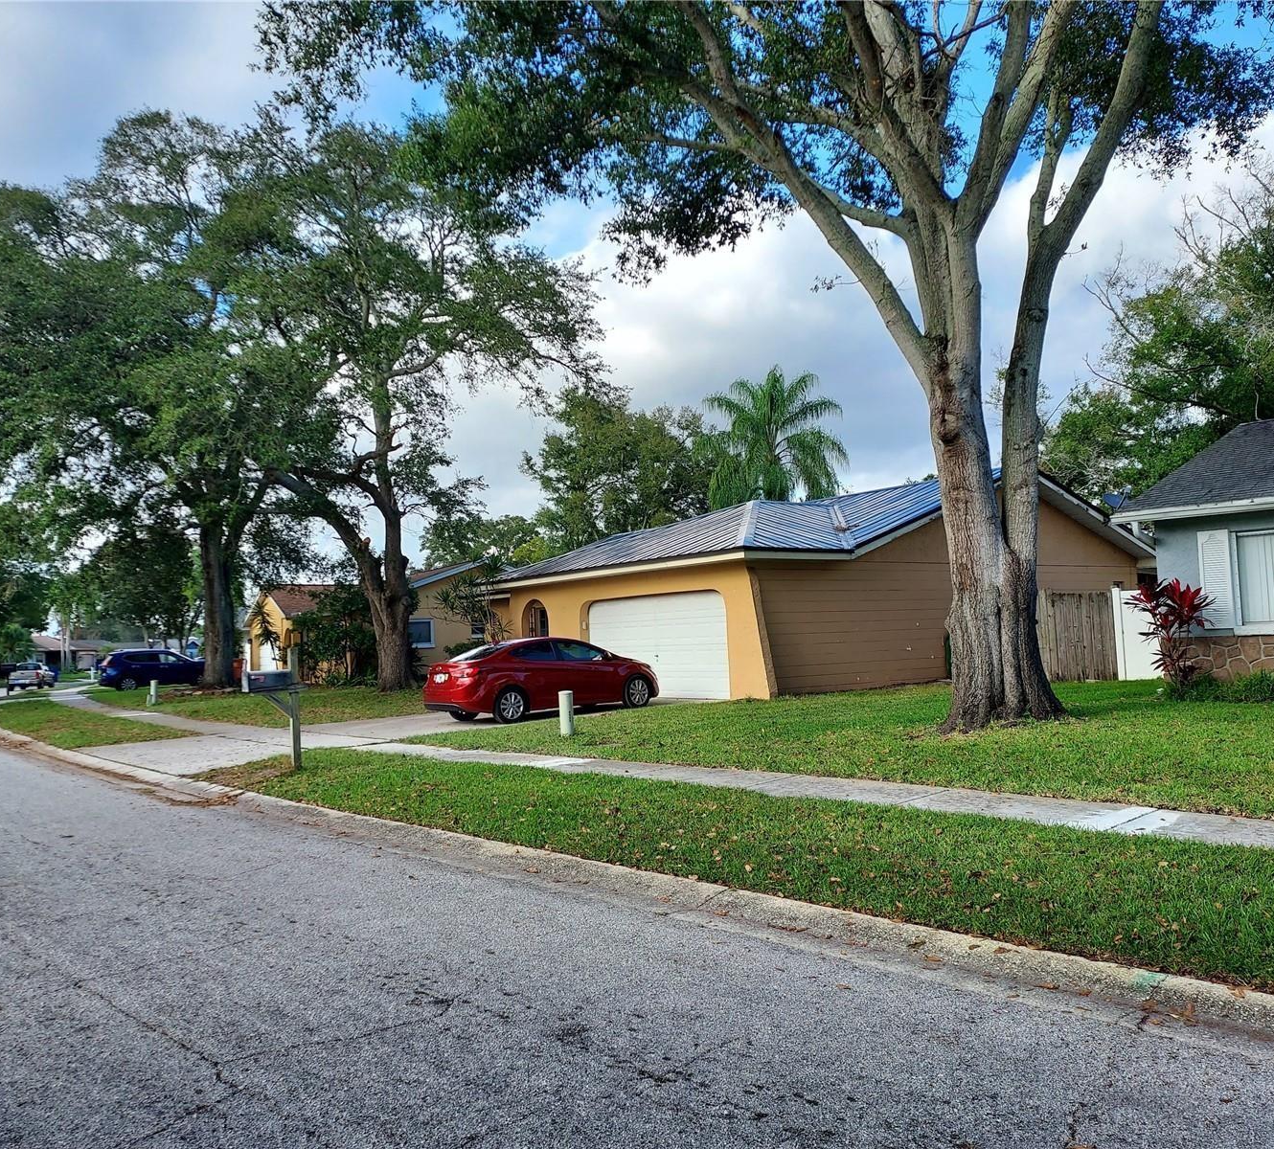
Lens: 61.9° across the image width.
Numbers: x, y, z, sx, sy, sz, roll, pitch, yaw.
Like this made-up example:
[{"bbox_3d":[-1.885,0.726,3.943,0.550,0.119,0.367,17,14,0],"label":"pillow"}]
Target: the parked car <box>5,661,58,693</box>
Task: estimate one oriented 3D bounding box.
[{"bbox_3d":[-37.283,6.236,65.323,1.800,1.700,5.100,-1,-4,-21],"label":"parked car"}]

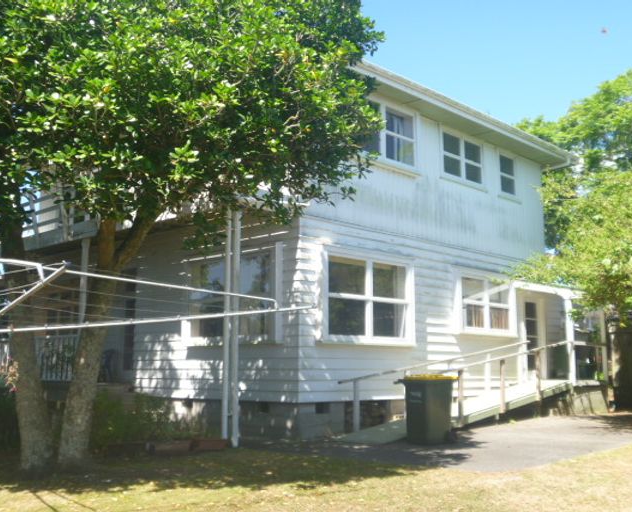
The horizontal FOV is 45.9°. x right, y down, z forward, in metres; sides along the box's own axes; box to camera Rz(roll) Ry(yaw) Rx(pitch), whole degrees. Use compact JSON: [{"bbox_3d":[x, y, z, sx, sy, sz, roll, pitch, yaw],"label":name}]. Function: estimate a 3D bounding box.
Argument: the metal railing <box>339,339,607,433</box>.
[{"bbox_3d":[3.582,2.501,14.959,1.079,1.744,8.115,-8,-12,44],"label":"metal railing"}]

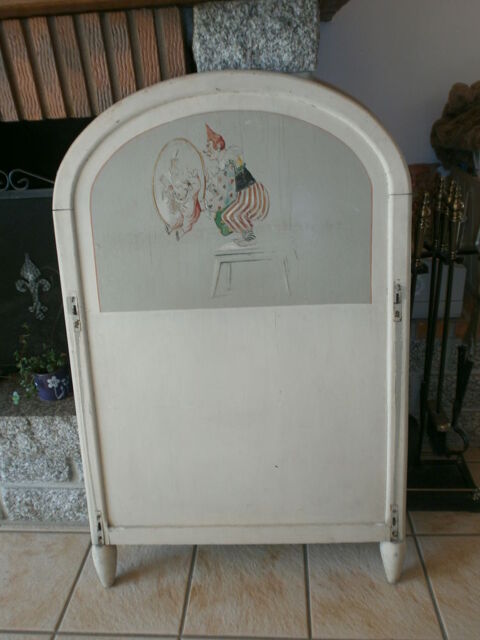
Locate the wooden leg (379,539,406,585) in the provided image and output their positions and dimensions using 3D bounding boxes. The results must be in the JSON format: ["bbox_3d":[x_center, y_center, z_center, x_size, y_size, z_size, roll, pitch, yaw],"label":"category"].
[{"bbox_3d":[0.385,0.612,1.262,0.068,0.116,0.068,-3,12,4],"label":"wooden leg"}]

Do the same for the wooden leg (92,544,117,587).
[{"bbox_3d":[-0.354,0.645,1.310,0.066,0.118,0.066,-3,12,4],"label":"wooden leg"}]

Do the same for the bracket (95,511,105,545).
[{"bbox_3d":[-0.354,0.528,1.264,0.019,0.097,0.008,-3,12,4],"label":"bracket"}]

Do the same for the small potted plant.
[{"bbox_3d":[-0.543,0.110,1.383,0.150,0.216,0.130,-2,25,5],"label":"small potted plant"}]

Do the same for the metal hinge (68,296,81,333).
[{"bbox_3d":[-0.378,-0.013,1.145,0.021,0.086,0.008,-3,12,4],"label":"metal hinge"}]

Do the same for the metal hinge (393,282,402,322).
[{"bbox_3d":[0.347,-0.040,1.098,0.019,0.094,0.008,-3,12,4],"label":"metal hinge"}]

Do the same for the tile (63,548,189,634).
[{"bbox_3d":[-0.285,0.696,1.336,0.299,0.010,0.289,-2,25,5],"label":"tile"}]

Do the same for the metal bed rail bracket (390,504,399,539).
[{"bbox_3d":[0.379,0.497,1.216,0.018,0.103,0.008,-3,12,4],"label":"metal bed rail bracket"}]

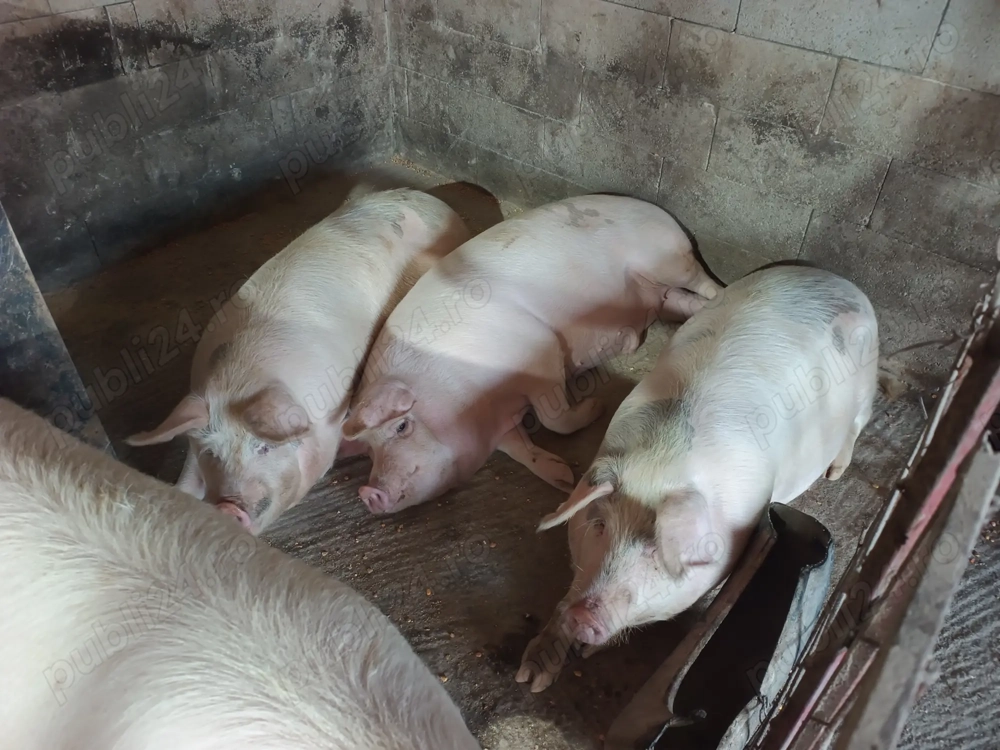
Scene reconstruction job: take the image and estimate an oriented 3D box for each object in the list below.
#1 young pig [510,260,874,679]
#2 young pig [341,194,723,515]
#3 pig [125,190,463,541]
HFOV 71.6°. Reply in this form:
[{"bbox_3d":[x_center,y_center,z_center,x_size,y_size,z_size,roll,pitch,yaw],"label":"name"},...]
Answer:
[{"bbox_3d":[0.562,0.130,1.718,0.480,0.390,1.420,28,47,26],"label":"young pig"},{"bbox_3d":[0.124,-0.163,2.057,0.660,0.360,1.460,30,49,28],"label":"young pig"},{"bbox_3d":[-0.503,-0.179,2.044,0.470,0.370,1.320,15,43,14],"label":"pig"}]

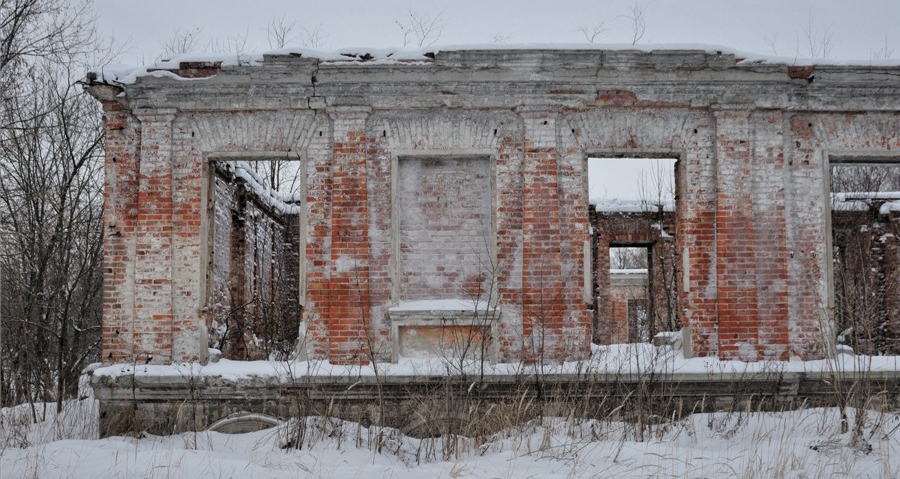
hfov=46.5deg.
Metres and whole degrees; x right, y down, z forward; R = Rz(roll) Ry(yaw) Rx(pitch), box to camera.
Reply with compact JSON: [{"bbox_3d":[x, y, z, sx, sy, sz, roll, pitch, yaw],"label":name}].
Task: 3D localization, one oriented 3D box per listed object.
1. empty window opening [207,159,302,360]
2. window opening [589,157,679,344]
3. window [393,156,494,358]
[{"bbox_3d":[-2.694,0.281,14.644,1.316,2.797,0.450,0,-4,-1],"label":"empty window opening"},{"bbox_3d":[2.547,0.193,14.762,1.295,2.696,0.450,0,-4,-1],"label":"window opening"},{"bbox_3d":[-0.081,0.229,14.558,1.443,2.837,0.280,0,-4,-1],"label":"window"}]

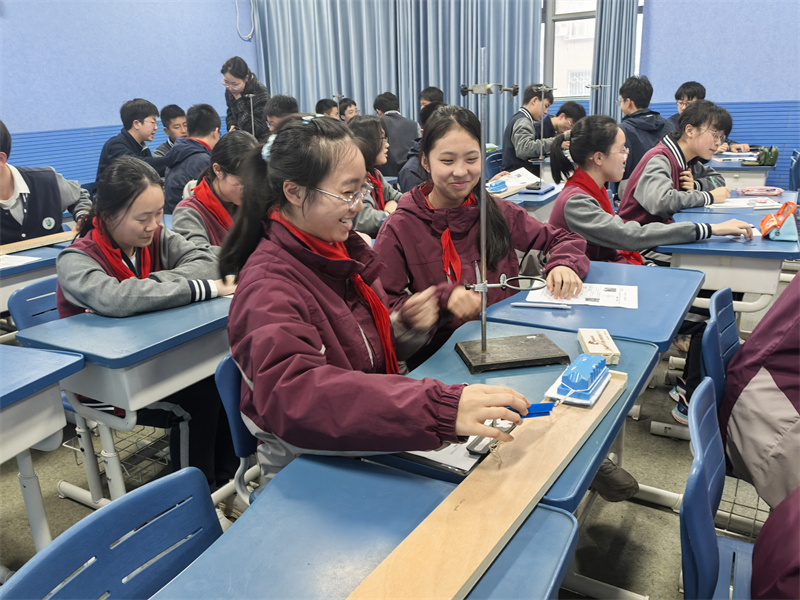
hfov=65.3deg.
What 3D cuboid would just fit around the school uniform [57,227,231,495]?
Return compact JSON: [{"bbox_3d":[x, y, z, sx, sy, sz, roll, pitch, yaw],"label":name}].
[{"bbox_3d":[-0.799,0.192,2.011,0.600,0.892,0.520,11,23,36],"label":"school uniform"}]

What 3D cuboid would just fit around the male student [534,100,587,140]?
[{"bbox_3d":[1.024,-0.828,4.523,0.650,1.150,0.480,9,21,31],"label":"male student"}]

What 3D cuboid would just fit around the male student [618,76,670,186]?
[{"bbox_3d":[1.390,-0.694,3.856,0.480,1.280,0.550,-15,22,-34],"label":"male student"}]

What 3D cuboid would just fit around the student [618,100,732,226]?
[{"bbox_3d":[1.196,-0.256,2.753,0.600,1.172,0.500,9,21,31],"label":"student"}]

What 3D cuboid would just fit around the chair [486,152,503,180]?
[{"bbox_3d":[0.875,-0.737,4.953,0.450,0.790,0.400,7,20,25],"label":"chair"}]

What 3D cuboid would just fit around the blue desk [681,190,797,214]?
[{"bbox_3d":[1.568,-0.072,2.838,0.413,0.752,0.609,9,21,32],"label":"blue desk"}]

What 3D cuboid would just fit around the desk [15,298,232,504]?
[{"bbox_3d":[-0.609,0.379,1.823,0.450,0.750,0.645,9,21,31],"label":"desk"}]

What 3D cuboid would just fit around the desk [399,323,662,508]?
[{"bbox_3d":[0.231,0.525,1.271,0.450,0.750,0.645,7,20,25],"label":"desk"}]

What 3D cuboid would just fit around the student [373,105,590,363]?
[{"bbox_3d":[0.223,0.118,1.685,0.540,1.235,0.560,-16,22,-35],"label":"student"}]

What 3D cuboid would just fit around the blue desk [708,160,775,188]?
[{"bbox_3d":[2.262,-0.559,4.295,0.450,0.750,0.645,7,20,25],"label":"blue desk"}]

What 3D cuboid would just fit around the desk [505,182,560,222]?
[{"bbox_3d":[0.668,-0.247,3.556,0.450,0.750,0.645,7,20,25],"label":"desk"}]

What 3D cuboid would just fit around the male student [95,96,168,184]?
[{"bbox_3d":[-1.401,-0.547,3.750,0.680,1.270,0.500,1,18,8],"label":"male student"}]

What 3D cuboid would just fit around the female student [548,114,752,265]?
[{"bbox_3d":[0.896,-0.091,2.383,0.700,1.170,0.460,7,20,25],"label":"female student"}]

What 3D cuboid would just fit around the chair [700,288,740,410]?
[{"bbox_3d":[1.055,0.339,1.690,0.440,0.748,0.400,9,21,31],"label":"chair"}]

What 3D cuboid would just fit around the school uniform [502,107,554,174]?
[{"bbox_3d":[0.993,-1.109,4.737,0.400,0.600,0.440,7,20,25],"label":"school uniform"}]

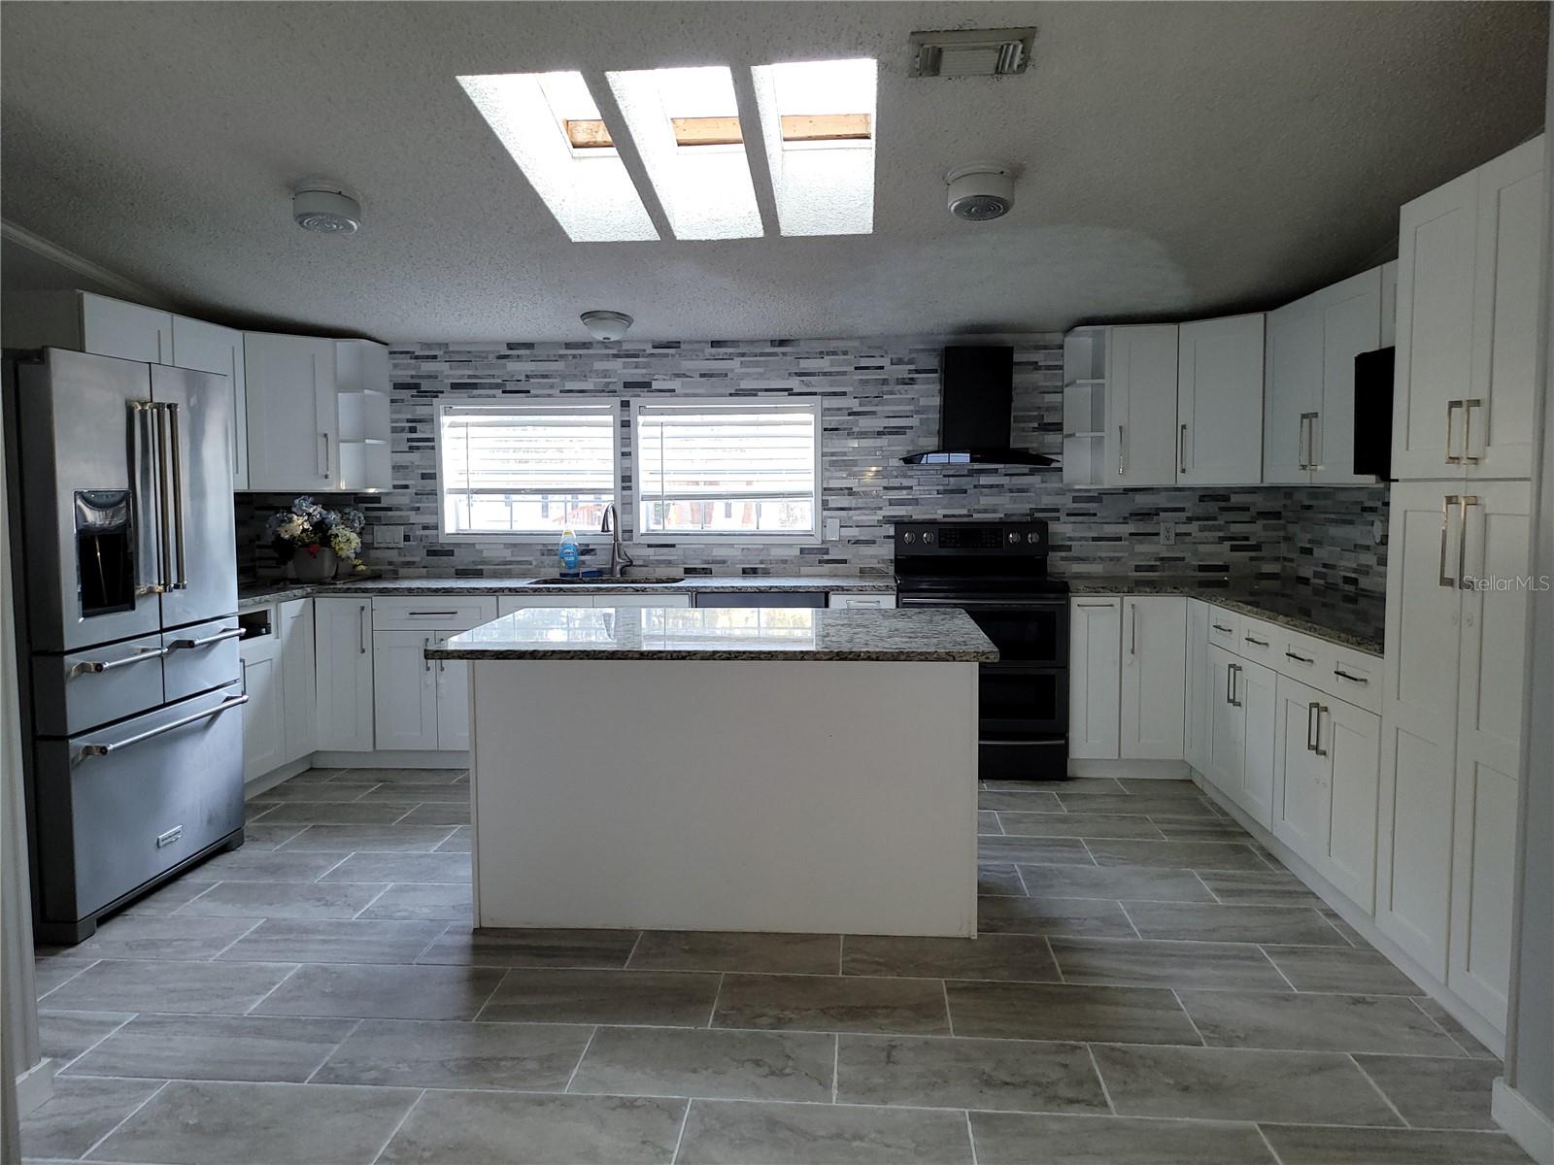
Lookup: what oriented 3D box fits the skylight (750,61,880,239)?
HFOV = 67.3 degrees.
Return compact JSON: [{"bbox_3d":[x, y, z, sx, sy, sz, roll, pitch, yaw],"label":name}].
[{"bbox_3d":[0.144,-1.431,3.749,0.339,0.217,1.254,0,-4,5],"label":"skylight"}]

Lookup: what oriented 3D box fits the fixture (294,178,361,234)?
[{"bbox_3d":[-1.561,-1.301,4.052,0.226,0.110,0.226,0,-4,5],"label":"fixture"}]

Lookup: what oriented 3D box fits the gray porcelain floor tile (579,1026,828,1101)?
[{"bbox_3d":[-0.160,1.134,2.741,0.601,0.010,0.322,0,5,5],"label":"gray porcelain floor tile"}]

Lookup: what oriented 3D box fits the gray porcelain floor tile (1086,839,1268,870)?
[{"bbox_3d":[1.442,0.992,4.226,0.601,0.010,0.322,0,5,5],"label":"gray porcelain floor tile"}]

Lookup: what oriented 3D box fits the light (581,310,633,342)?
[{"bbox_3d":[-0.815,-1.207,5.560,0.253,0.116,0.253,0,-3,5],"label":"light"}]

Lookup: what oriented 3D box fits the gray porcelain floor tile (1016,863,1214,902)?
[{"bbox_3d":[1.157,1.040,4.011,0.612,0.012,0.328,0,5,5],"label":"gray porcelain floor tile"}]

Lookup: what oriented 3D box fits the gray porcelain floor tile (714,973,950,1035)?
[{"bbox_3d":[0.146,1.128,3.102,0.612,0.012,0.328,0,5,5],"label":"gray porcelain floor tile"}]

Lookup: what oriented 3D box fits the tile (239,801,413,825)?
[{"bbox_3d":[-1.845,0.974,4.898,0.612,0.010,0.321,0,5,5],"label":"tile"}]

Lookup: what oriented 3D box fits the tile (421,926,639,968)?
[{"bbox_3d":[-0.724,1.093,3.490,0.610,0.010,0.327,0,5,5],"label":"tile"}]

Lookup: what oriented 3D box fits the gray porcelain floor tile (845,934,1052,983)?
[{"bbox_3d":[0.497,1.094,3.386,0.610,0.010,0.327,0,5,5],"label":"gray porcelain floor tile"}]

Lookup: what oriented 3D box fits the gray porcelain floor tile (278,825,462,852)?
[{"bbox_3d":[-1.587,1.005,4.551,0.612,0.010,0.321,0,5,5],"label":"gray porcelain floor tile"}]

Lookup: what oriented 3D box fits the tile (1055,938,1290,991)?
[{"bbox_3d":[1.115,1.099,3.351,0.612,0.012,0.328,0,5,5],"label":"tile"}]

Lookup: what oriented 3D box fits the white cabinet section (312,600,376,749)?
[{"bbox_3d":[-2.010,0.411,5.755,0.290,0.745,0.520,0,5,5],"label":"white cabinet section"}]

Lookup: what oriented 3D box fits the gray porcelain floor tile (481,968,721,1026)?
[{"bbox_3d":[-0.465,1.123,3.137,0.610,0.010,0.327,0,5,5],"label":"gray porcelain floor tile"}]

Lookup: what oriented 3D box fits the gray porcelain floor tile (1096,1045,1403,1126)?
[{"bbox_3d":[1.057,1.153,2.678,0.610,0.010,0.327,0,5,5],"label":"gray porcelain floor tile"}]

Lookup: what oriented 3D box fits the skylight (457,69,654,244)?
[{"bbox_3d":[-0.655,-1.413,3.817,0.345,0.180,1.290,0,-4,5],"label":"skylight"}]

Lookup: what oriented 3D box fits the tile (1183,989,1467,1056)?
[{"bbox_3d":[1.377,1.131,3.000,0.612,0.010,0.321,0,5,5],"label":"tile"}]

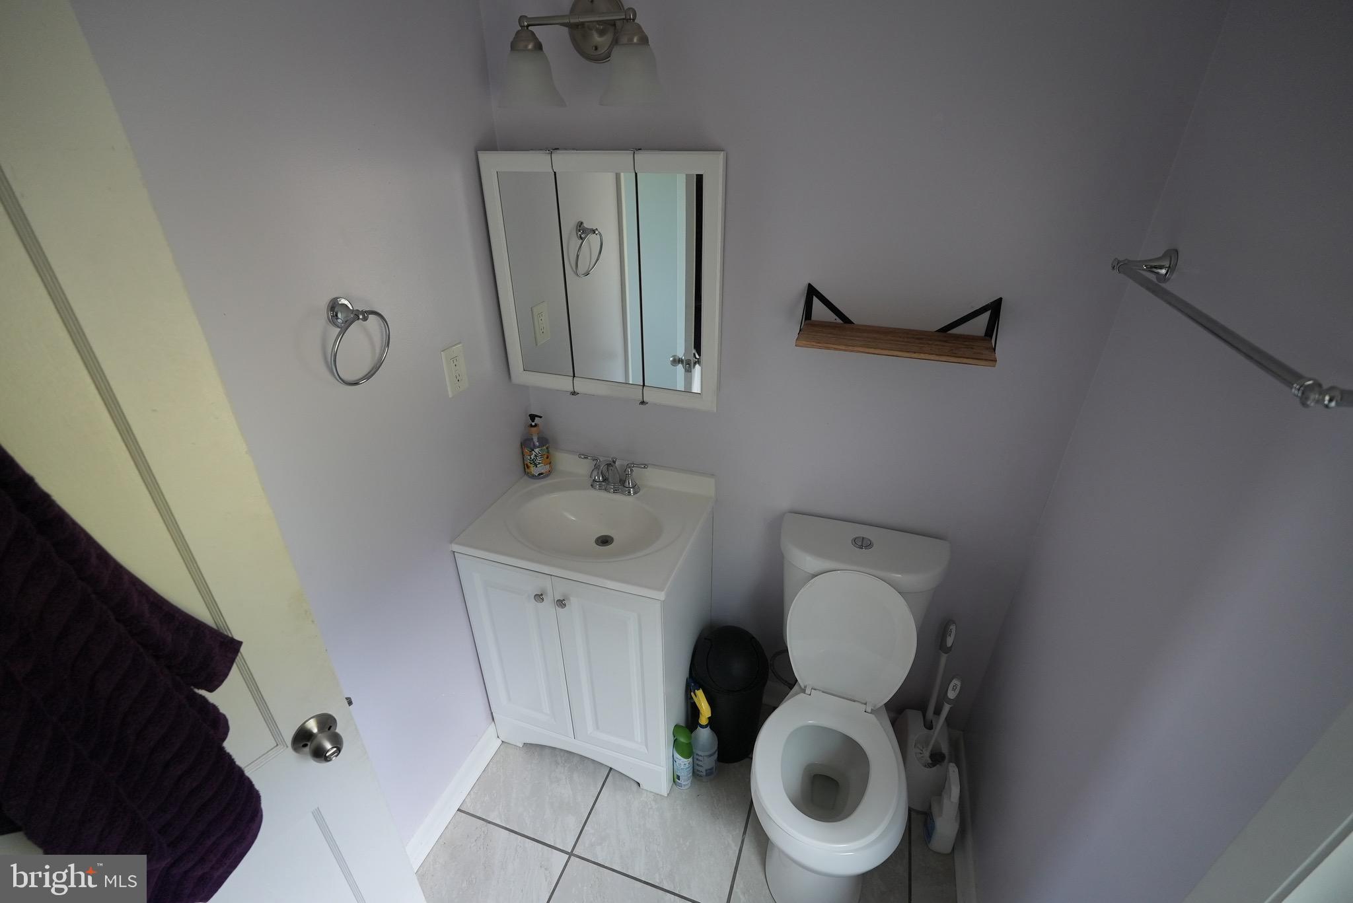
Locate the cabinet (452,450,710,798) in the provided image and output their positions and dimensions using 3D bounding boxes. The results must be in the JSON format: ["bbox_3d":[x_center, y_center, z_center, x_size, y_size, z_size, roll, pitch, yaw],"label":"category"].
[{"bbox_3d":[-0.240,0.521,1.913,0.606,0.897,0.461,9,30,17],"label":"cabinet"}]

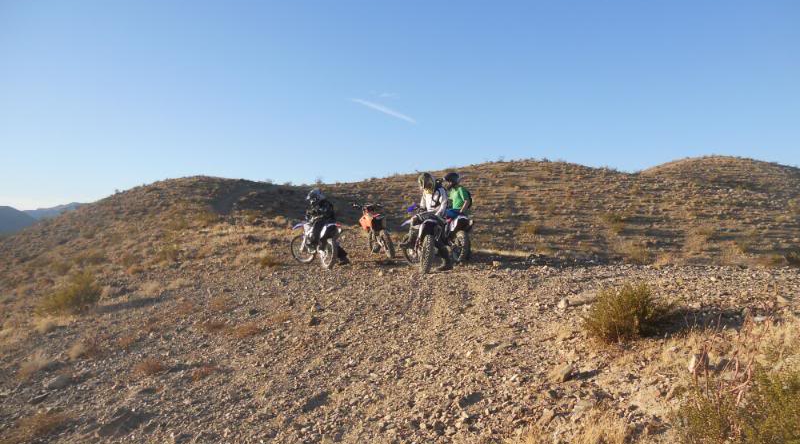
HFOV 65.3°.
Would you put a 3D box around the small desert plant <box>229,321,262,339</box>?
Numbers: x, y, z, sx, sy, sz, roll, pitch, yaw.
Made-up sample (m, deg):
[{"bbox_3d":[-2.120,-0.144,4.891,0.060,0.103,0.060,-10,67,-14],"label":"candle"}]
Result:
[{"bbox_3d":[-1.684,1.171,6.800,0.359,0.180,0.333,0,-1,0],"label":"small desert plant"}]

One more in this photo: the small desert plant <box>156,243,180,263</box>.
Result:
[{"bbox_3d":[-6.121,0.806,16.500,0.616,0.487,0.571,0,-1,0],"label":"small desert plant"}]

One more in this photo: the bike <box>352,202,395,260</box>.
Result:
[{"bbox_3d":[-0.560,0.180,14.000,0.800,1.200,2.100,-14,5,-19],"label":"bike"}]

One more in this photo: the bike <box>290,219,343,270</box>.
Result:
[{"bbox_3d":[-1.866,0.390,13.776,0.800,1.200,2.100,0,0,-31],"label":"bike"}]

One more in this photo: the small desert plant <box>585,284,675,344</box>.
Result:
[{"bbox_3d":[2.270,0.894,6.200,0.900,0.580,0.800,0,0,0],"label":"small desert plant"}]

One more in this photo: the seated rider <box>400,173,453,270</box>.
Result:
[{"bbox_3d":[0.480,-0.009,11.300,0.850,1.775,0.700,1,-1,-38],"label":"seated rider"}]

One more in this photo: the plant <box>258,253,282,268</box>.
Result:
[{"bbox_3d":[-2.885,0.858,13.900,0.520,0.350,0.470,0,0,0],"label":"plant"}]

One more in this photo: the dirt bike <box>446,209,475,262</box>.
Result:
[{"bbox_3d":[1.003,0.280,13.467,0.800,1.200,2.100,0,0,-24],"label":"dirt bike"}]

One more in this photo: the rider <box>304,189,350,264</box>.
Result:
[{"bbox_3d":[-1.569,0.098,13.600,0.850,1.650,0.750,0,0,25],"label":"rider"}]

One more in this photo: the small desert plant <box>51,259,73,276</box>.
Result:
[{"bbox_3d":[-8.408,1.130,15.500,0.530,0.411,0.492,0,-1,0],"label":"small desert plant"}]

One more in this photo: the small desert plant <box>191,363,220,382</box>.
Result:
[{"bbox_3d":[-1.668,1.290,5.350,0.249,0.158,0.231,0,-1,0],"label":"small desert plant"}]

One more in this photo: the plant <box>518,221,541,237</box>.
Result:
[{"bbox_3d":[5.019,0.250,24.000,0.895,0.566,0.831,0,-1,0],"label":"plant"}]

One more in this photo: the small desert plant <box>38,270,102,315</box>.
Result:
[{"bbox_3d":[-5.439,1.164,10.300,1.000,0.700,0.900,0,0,0],"label":"small desert plant"}]

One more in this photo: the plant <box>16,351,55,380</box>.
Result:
[{"bbox_3d":[-3.622,1.426,6.200,0.370,0.300,0.340,0,0,0],"label":"plant"}]

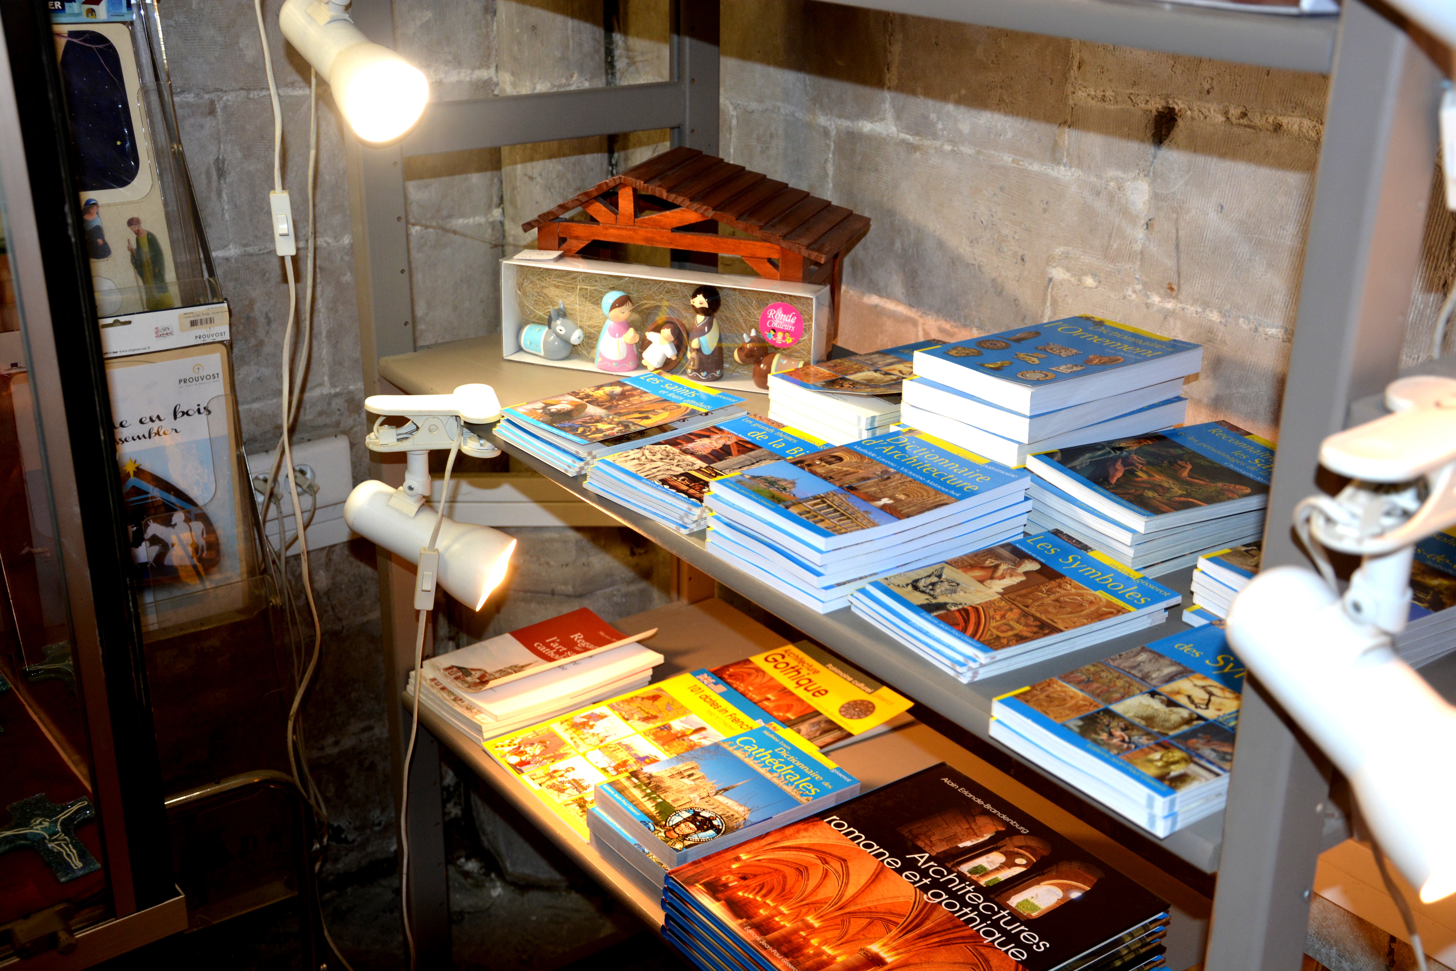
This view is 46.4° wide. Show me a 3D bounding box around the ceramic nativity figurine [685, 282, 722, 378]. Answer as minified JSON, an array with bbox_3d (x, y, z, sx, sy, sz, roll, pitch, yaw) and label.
[{"bbox_3d":[-0.022,-0.143,1.597,0.033,0.082,0.033,1,22,0],"label":"ceramic nativity figurine"}]

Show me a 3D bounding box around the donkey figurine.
[{"bbox_3d":[-0.172,-0.151,1.652,0.056,0.053,0.033,14,25,30],"label":"donkey figurine"}]

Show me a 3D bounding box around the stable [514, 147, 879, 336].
[{"bbox_3d":[-0.029,-0.225,1.675,0.306,0.182,0.156,8,23,18],"label":"stable"}]

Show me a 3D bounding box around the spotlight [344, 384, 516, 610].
[{"bbox_3d":[-0.262,0.011,1.495,0.144,0.200,0.071,6,22,12],"label":"spotlight"}]

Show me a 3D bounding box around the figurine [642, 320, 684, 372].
[{"bbox_3d":[-0.062,-0.132,1.618,0.039,0.045,0.030,7,23,15],"label":"figurine"}]

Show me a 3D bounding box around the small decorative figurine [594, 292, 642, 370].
[{"bbox_3d":[-0.107,-0.149,1.627,0.041,0.071,0.038,19,28,38],"label":"small decorative figurine"}]

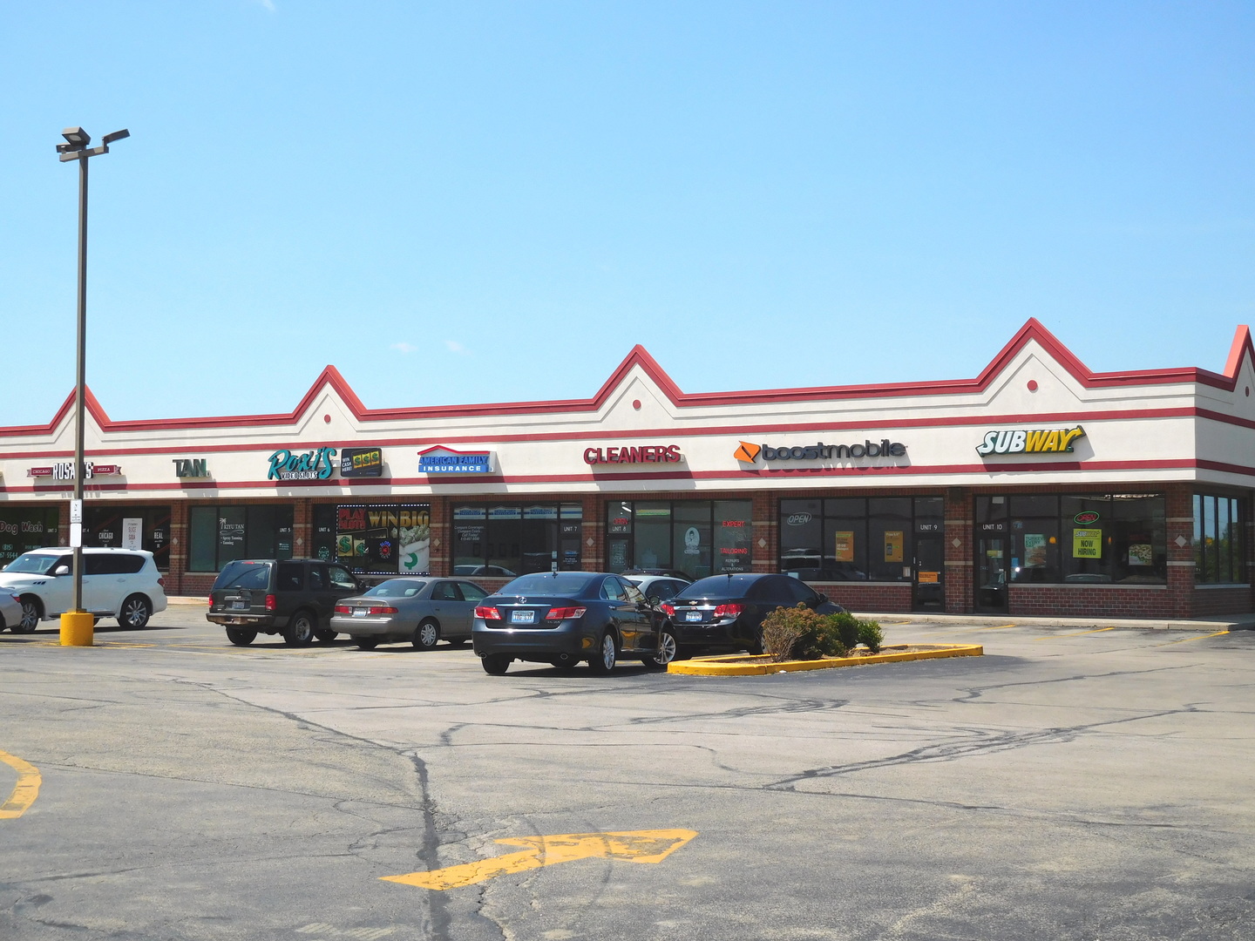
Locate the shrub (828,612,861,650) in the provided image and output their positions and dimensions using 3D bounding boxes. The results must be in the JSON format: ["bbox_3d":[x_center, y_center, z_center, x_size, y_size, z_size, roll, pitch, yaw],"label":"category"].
[{"bbox_3d":[3.575,2.695,30.114,0.720,0.682,0.700,0,-2,0],"label":"shrub"}]

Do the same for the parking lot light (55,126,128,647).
[{"bbox_3d":[-10.404,-1.664,34.999,1.300,10.028,0.750,-2,-3,38],"label":"parking lot light"}]

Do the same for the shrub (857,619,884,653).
[{"bbox_3d":[4.129,2.829,30.909,0.500,0.558,0.500,0,-2,0],"label":"shrub"}]

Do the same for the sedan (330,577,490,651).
[{"bbox_3d":[-3.736,2.813,35.934,1.790,1.420,4.790,-2,-3,34],"label":"sedan"}]

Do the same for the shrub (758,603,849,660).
[{"bbox_3d":[2.753,2.513,28.120,1.370,0.872,1.200,0,-2,0],"label":"shrub"}]

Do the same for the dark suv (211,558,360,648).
[{"bbox_3d":[-6.676,2.752,38.005,1.800,1.750,4.800,-1,-3,29],"label":"dark suv"}]

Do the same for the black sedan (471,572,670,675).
[{"bbox_3d":[-0.691,2.195,26.340,1.830,1.450,4.860,-1,-2,17],"label":"black sedan"}]

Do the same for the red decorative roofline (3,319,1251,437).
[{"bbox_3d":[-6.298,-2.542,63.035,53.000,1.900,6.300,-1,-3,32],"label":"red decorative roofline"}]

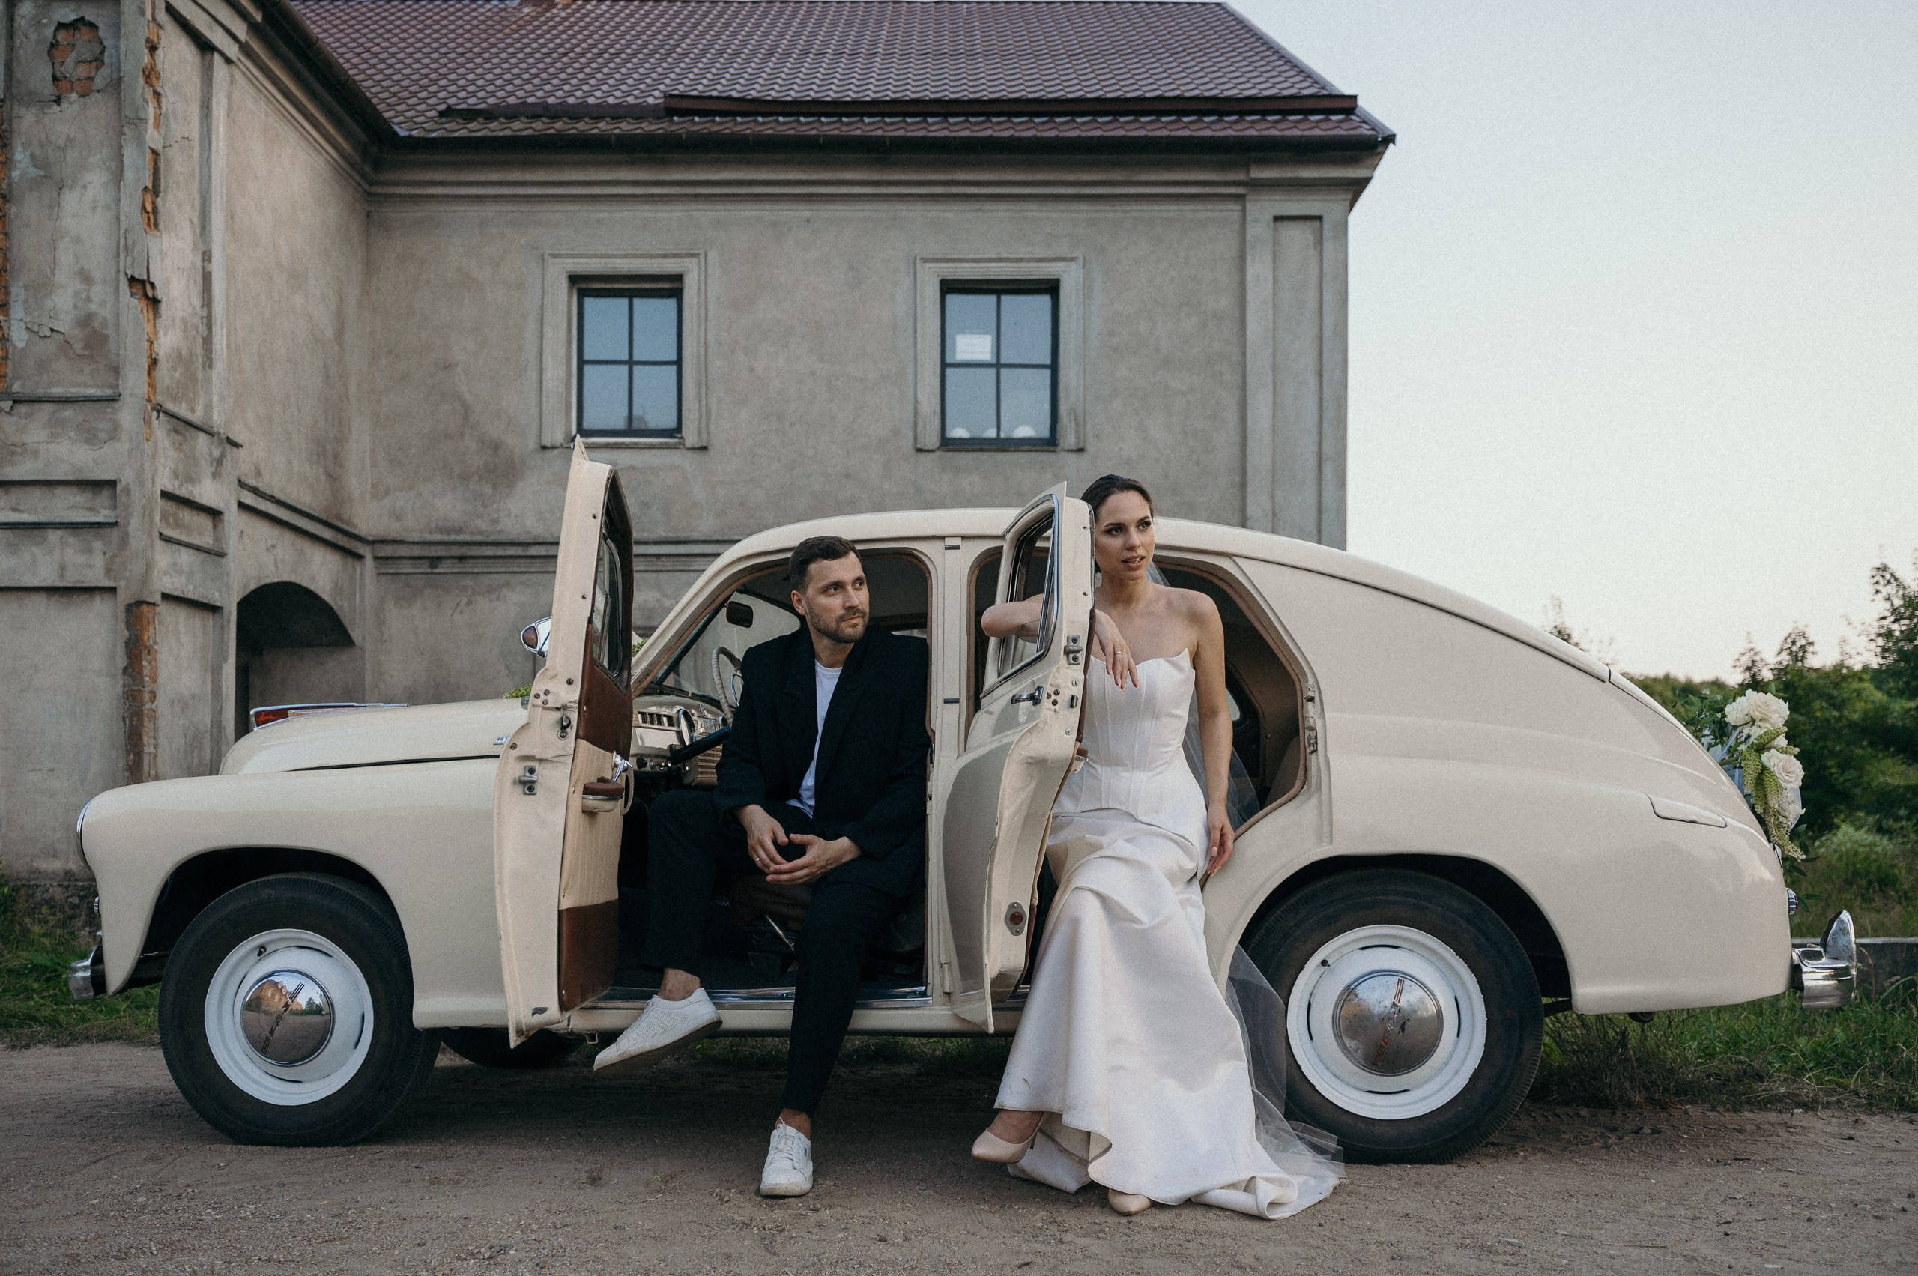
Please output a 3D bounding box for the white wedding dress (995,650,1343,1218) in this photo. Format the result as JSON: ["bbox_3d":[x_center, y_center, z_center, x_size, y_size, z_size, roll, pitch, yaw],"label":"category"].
[{"bbox_3d":[0.455,0.605,3.280,0.750,1.150,0.660,0,-4,3],"label":"white wedding dress"}]

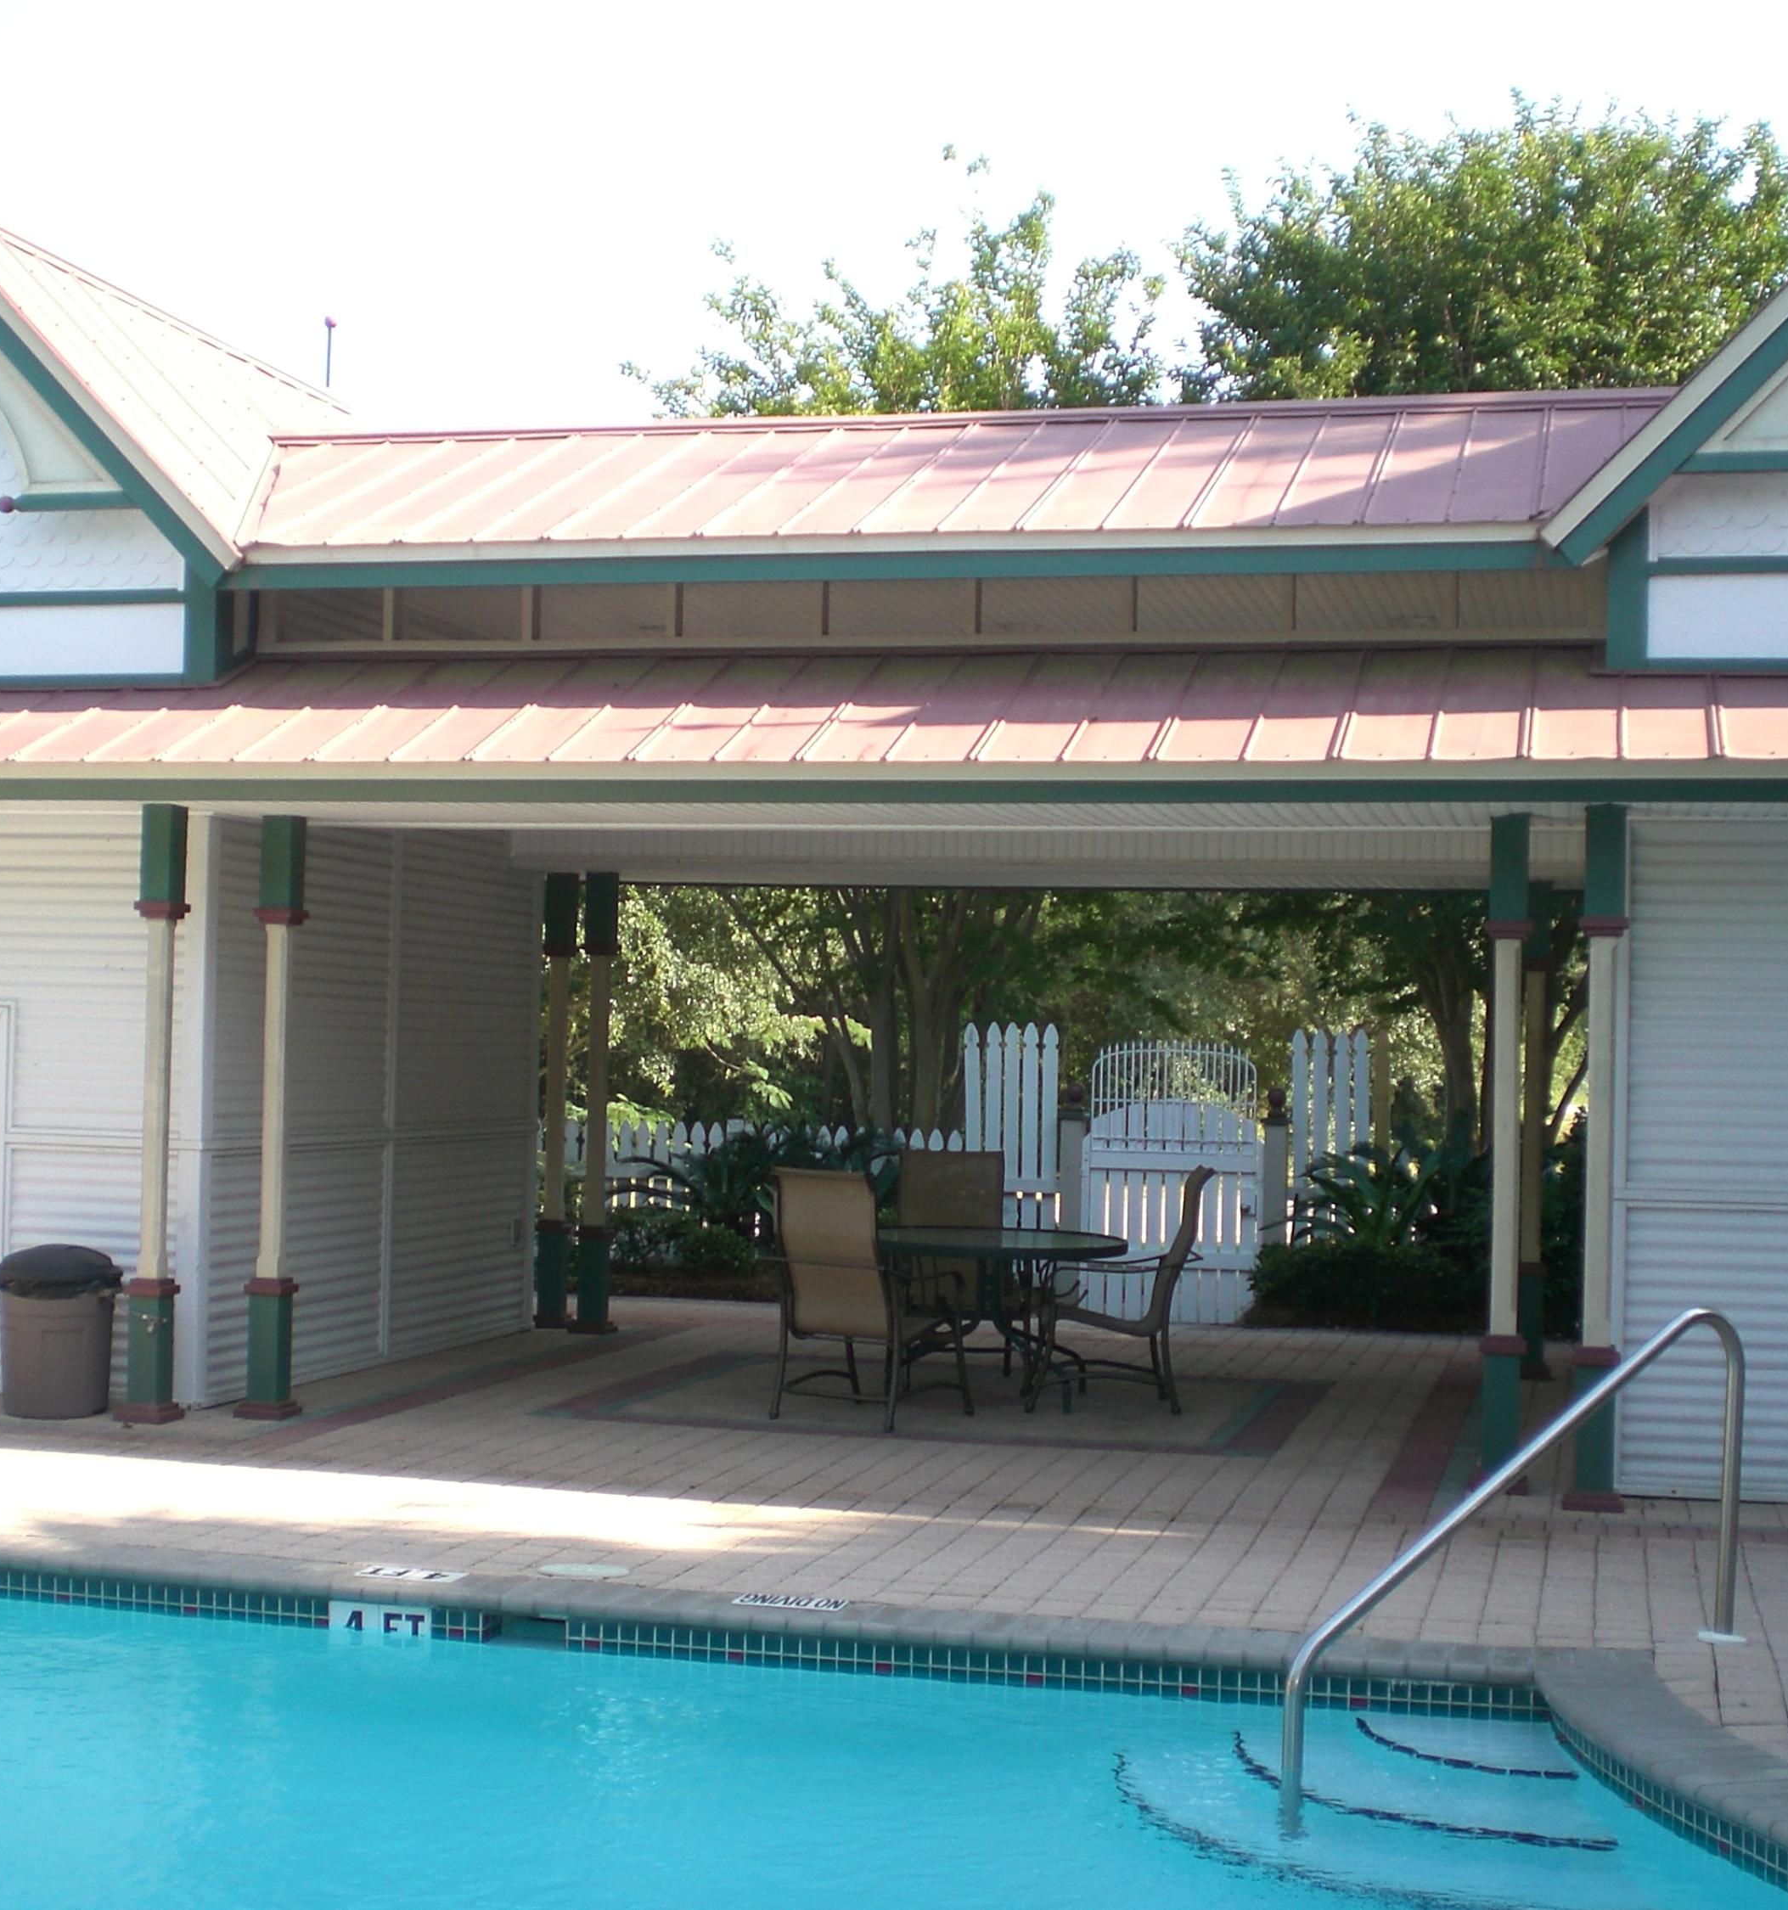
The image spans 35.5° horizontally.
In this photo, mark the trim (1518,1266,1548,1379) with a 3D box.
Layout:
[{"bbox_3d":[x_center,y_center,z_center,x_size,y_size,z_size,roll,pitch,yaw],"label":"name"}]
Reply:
[{"bbox_3d":[3.099,1.761,13.547,0.136,0.526,0.136,1,-2,15],"label":"trim"}]

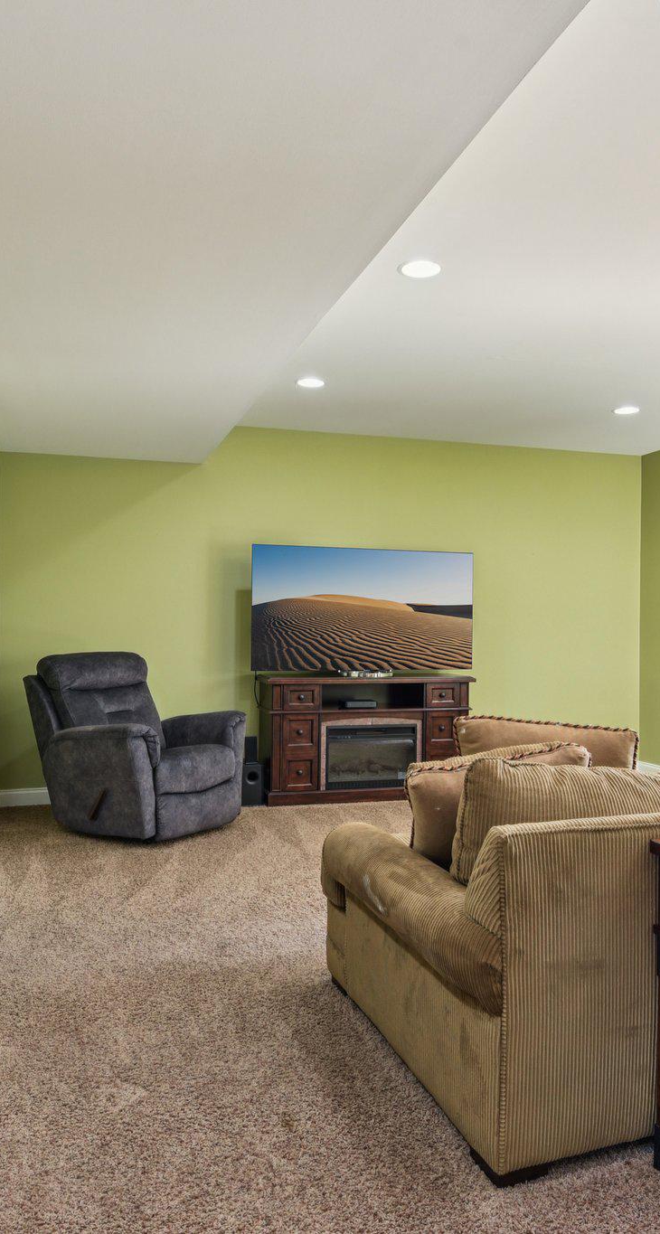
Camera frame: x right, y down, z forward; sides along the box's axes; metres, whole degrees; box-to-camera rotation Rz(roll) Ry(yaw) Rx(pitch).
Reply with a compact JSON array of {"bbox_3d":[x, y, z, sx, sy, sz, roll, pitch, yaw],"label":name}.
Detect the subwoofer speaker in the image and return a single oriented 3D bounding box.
[{"bbox_3d":[-0.542,1.035,5.652,0.160,0.470,0.280,1,0,-15],"label":"subwoofer speaker"}]

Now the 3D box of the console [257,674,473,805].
[{"bbox_3d":[0.258,0.858,5.942,1.540,0.840,0.430,1,0,-18],"label":"console"}]

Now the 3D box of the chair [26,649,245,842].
[{"bbox_3d":[-1.181,0.749,5.184,0.960,1.030,0.870,0,0,31],"label":"chair"}]

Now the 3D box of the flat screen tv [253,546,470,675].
[{"bbox_3d":[0.268,-0.050,5.917,1.660,0.880,0.080,1,0,-18],"label":"flat screen tv"}]

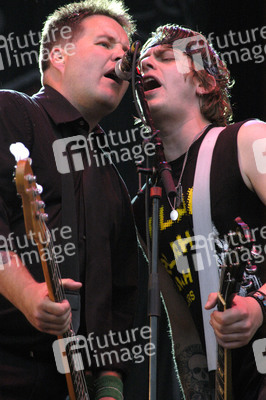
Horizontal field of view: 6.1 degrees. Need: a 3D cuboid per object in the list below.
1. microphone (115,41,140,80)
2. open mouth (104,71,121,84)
[{"bbox_3d":[-0.007,-0.330,5.890,0.051,0.051,0.165,2,-26,-10],"label":"microphone"},{"bbox_3d":[-0.049,-0.292,5.960,0.025,0.030,0.054,-2,-12,45],"label":"open mouth"}]

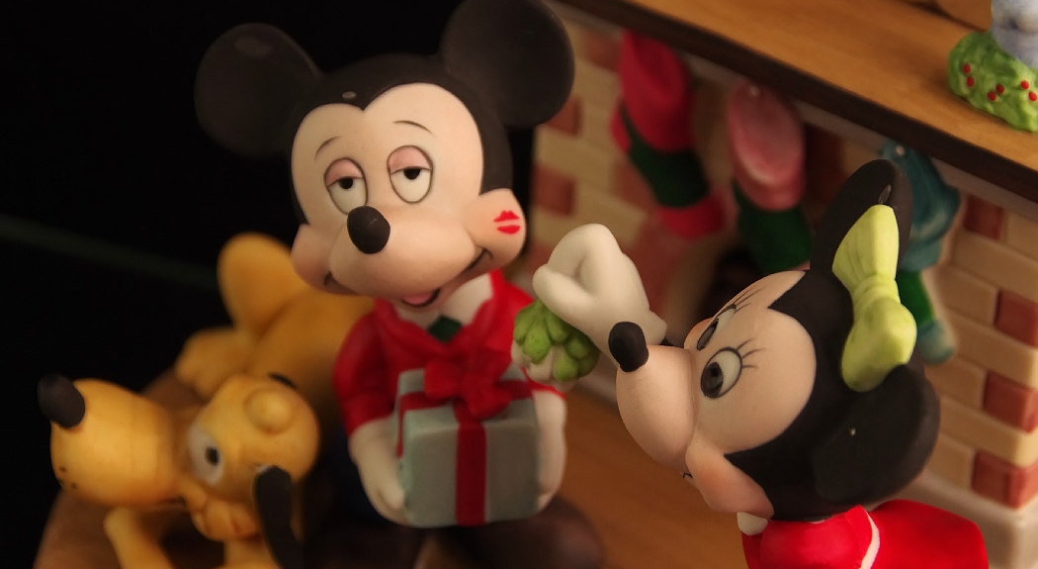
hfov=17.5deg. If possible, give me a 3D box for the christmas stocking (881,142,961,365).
[{"bbox_3d":[0.064,-0.005,0.545,0.018,0.035,0.010,25,38,32],"label":"christmas stocking"}]

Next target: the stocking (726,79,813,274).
[{"bbox_3d":[0.042,-0.016,0.552,0.016,0.037,0.008,25,39,31],"label":"stocking"}]

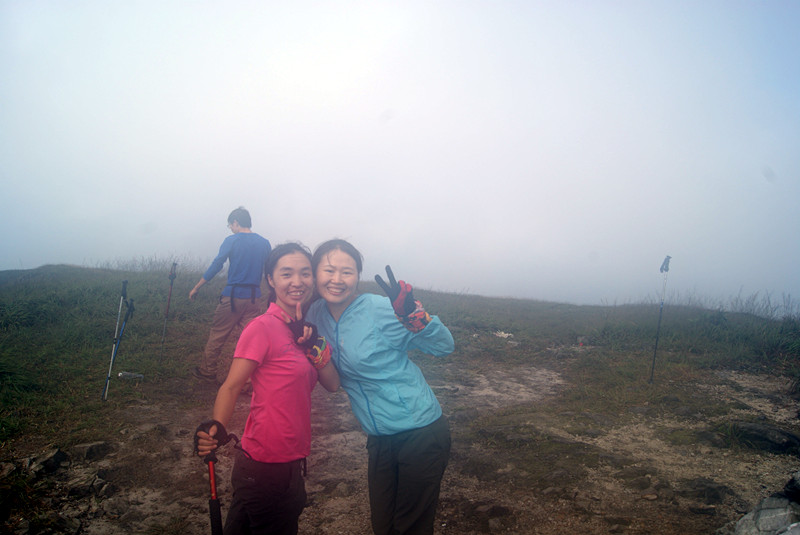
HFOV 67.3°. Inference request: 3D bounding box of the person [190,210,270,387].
[{"bbox_3d":[-1.534,0.272,5.450,0.660,1.660,0.620,0,5,-32],"label":"person"}]

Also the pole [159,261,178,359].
[{"bbox_3d":[-2.371,0.451,6.150,0.080,1.030,0.080,9,4,17],"label":"pole"}]

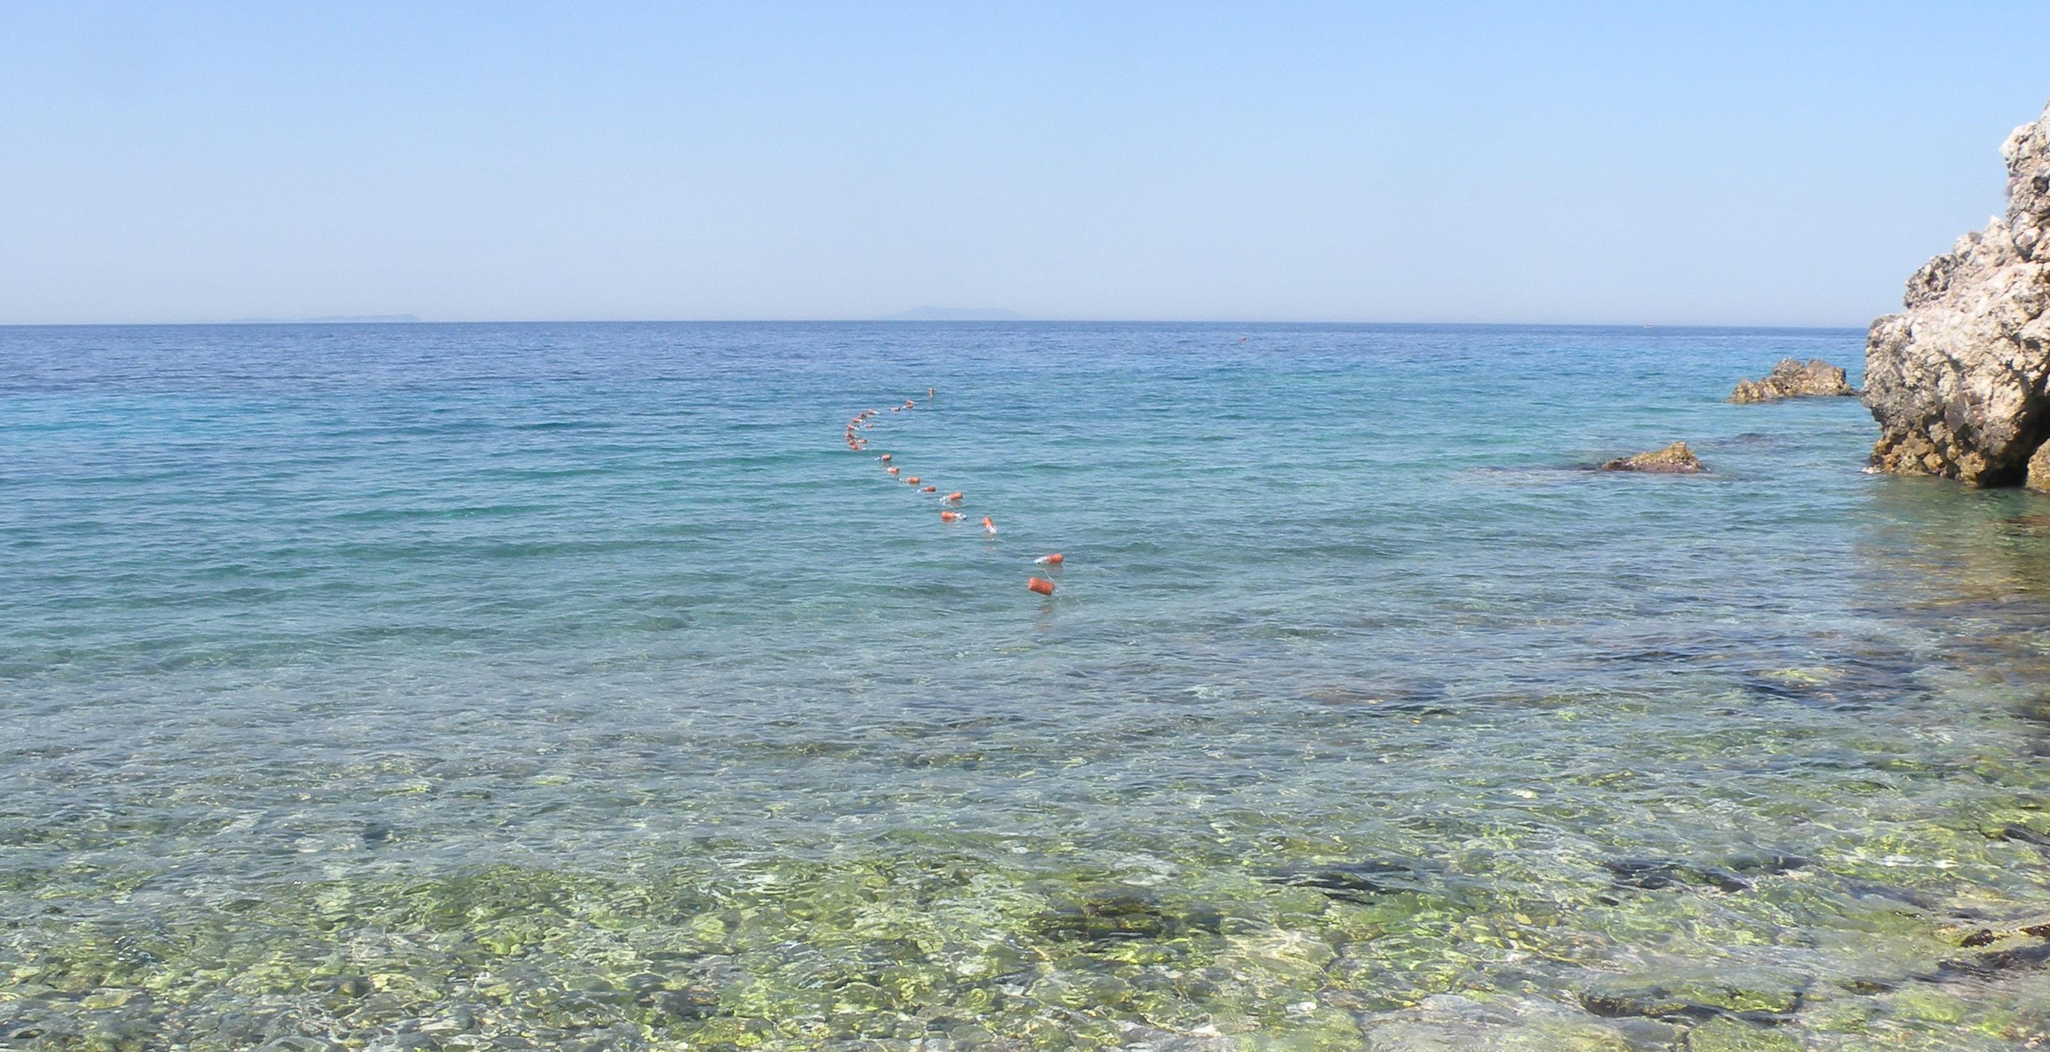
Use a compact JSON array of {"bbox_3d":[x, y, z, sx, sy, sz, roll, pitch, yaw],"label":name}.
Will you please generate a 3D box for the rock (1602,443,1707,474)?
[{"bbox_3d":[7.169,-0.790,18.165,1.020,0.330,0.700,0,7,0],"label":"rock"}]

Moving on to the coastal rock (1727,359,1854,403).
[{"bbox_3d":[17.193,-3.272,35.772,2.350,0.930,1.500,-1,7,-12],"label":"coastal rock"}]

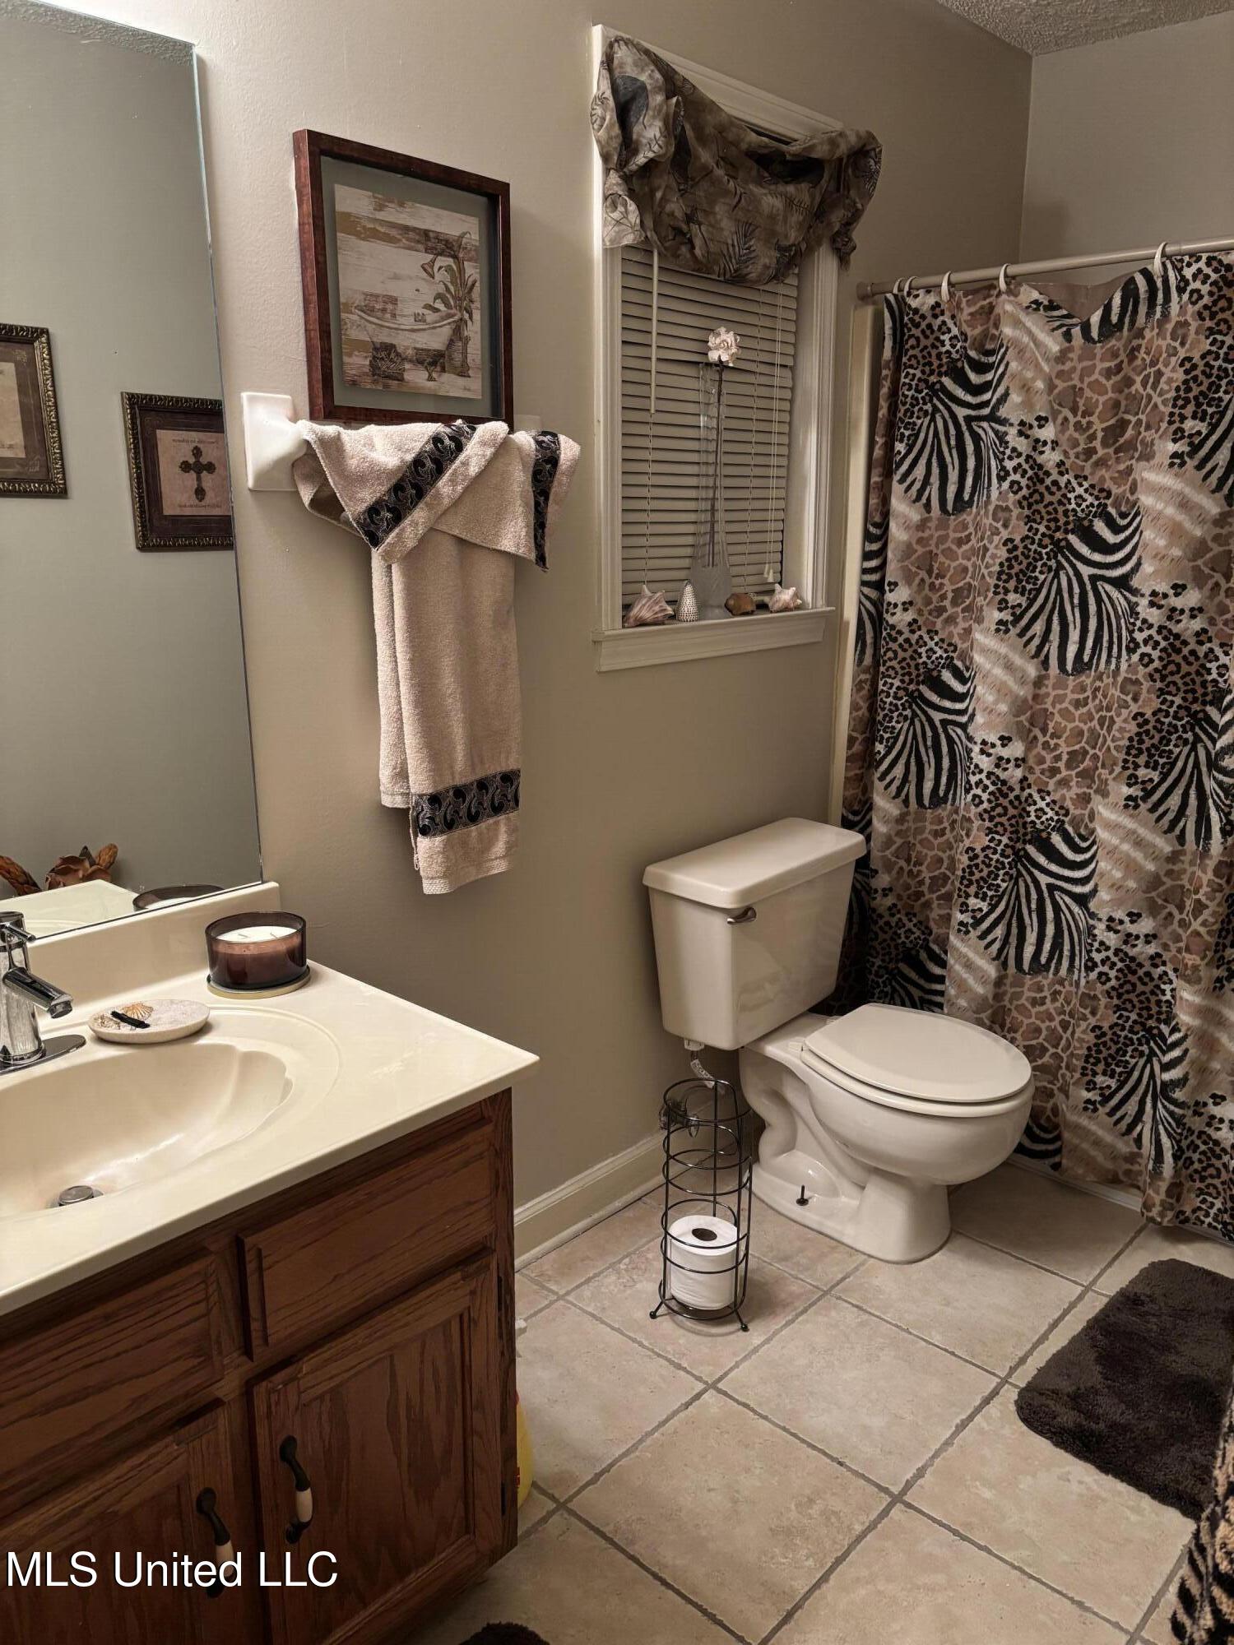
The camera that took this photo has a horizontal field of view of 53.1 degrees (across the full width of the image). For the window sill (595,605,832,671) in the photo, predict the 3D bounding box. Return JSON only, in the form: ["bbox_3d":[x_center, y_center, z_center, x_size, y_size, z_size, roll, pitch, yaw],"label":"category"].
[{"bbox_3d":[0.186,-0.372,2.468,0.112,0.074,0.735,13,19,41],"label":"window sill"}]

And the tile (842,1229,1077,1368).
[{"bbox_3d":[0.619,0.848,2.233,0.330,0.010,0.330,13,19,41],"label":"tile"}]

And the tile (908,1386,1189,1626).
[{"bbox_3d":[0.638,0.963,1.770,0.330,0.010,0.330,13,19,41],"label":"tile"}]

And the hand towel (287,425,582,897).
[{"bbox_3d":[-0.241,-0.240,1.877,0.108,0.715,0.520,13,19,41],"label":"hand towel"}]

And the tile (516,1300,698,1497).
[{"bbox_3d":[-0.088,0.911,1.973,0.330,0.010,0.330,13,19,41],"label":"tile"}]

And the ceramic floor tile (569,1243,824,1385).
[{"bbox_3d":[0.142,0.851,2.215,0.330,0.010,0.330,13,19,41],"label":"ceramic floor tile"}]

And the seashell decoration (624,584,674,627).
[{"bbox_3d":[0.052,-0.401,2.293,0.070,0.068,0.088,13,19,41],"label":"seashell decoration"}]

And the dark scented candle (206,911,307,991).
[{"bbox_3d":[-0.480,0.170,1.649,0.128,0.065,0.128,0,14,0],"label":"dark scented candle"}]

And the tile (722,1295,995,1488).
[{"bbox_3d":[0.390,0.907,1.992,0.330,0.010,0.330,13,19,41],"label":"tile"}]

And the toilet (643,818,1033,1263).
[{"bbox_3d":[0.463,0.436,2.394,0.683,0.710,0.512,12,18,39],"label":"toilet"}]

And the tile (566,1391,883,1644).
[{"bbox_3d":[0.161,0.967,1.751,0.330,0.010,0.330,13,19,41],"label":"tile"}]

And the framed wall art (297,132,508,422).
[{"bbox_3d":[-0.292,-0.754,1.774,0.032,0.356,0.352,13,19,41],"label":"framed wall art"}]

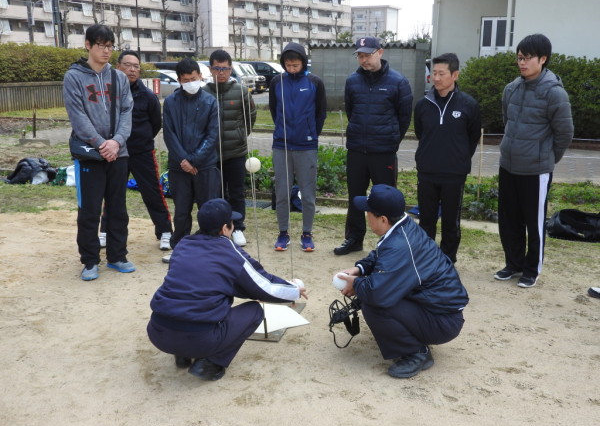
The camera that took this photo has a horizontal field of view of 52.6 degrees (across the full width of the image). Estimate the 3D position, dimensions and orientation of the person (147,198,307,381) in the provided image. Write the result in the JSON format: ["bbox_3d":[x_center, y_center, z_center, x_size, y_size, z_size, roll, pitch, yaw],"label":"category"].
[{"bbox_3d":[-0.372,0.345,3.269,0.900,0.910,0.560,-12,18,-43],"label":"person"}]

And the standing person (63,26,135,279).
[{"bbox_3d":[-1.436,-0.428,4.362,0.510,1.770,0.350,-8,16,-32],"label":"standing person"}]

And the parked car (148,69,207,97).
[{"bbox_3d":[-6.333,-6.160,29.059,4.400,1.470,1.700,5,14,18],"label":"parked car"}]

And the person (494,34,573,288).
[{"bbox_3d":[1.664,-0.370,4.420,0.400,1.788,0.520,-11,17,-39],"label":"person"}]

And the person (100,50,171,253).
[{"bbox_3d":[-1.477,-0.538,5.269,0.600,1.689,0.400,-4,14,-17],"label":"person"}]

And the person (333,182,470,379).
[{"bbox_3d":[0.517,0.315,3.146,0.690,0.920,0.540,3,14,12],"label":"person"}]

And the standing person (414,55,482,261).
[{"bbox_3d":[1.191,-0.416,4.860,0.530,1.668,0.380,9,16,31],"label":"standing person"}]

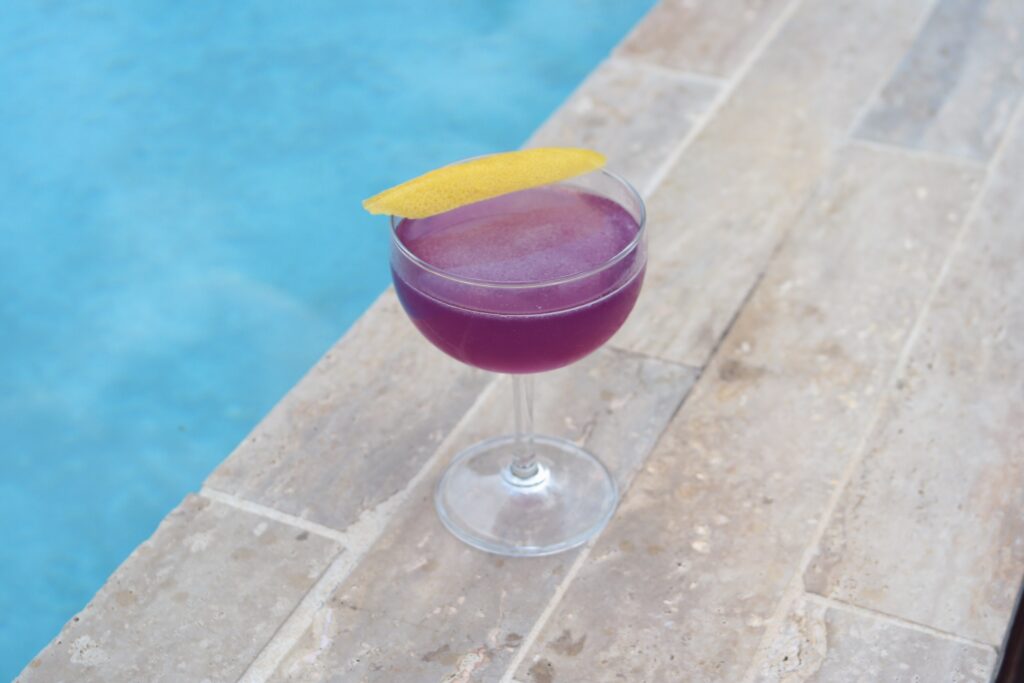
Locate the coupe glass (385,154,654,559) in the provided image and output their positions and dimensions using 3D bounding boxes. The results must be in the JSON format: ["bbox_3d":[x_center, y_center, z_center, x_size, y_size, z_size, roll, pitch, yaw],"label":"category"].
[{"bbox_3d":[0.004,0.009,0.692,0.102,0.146,0.102,-2,37,0],"label":"coupe glass"}]

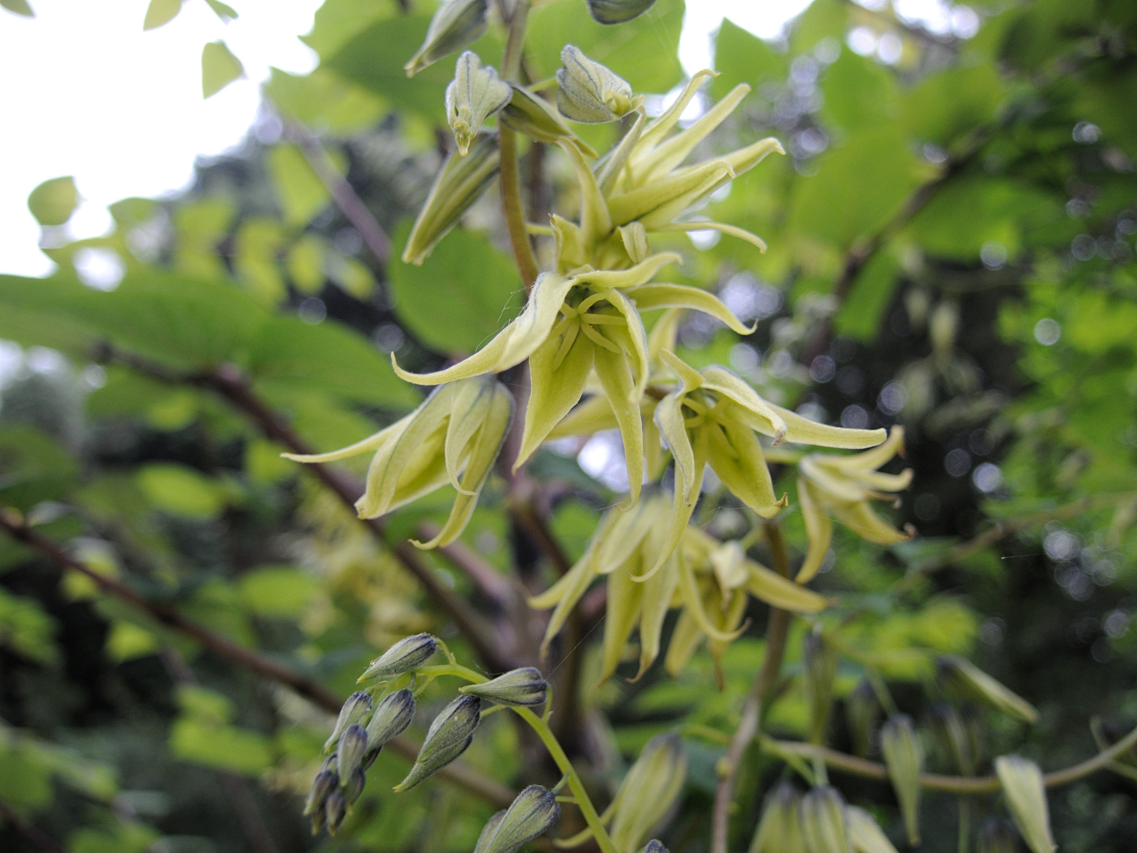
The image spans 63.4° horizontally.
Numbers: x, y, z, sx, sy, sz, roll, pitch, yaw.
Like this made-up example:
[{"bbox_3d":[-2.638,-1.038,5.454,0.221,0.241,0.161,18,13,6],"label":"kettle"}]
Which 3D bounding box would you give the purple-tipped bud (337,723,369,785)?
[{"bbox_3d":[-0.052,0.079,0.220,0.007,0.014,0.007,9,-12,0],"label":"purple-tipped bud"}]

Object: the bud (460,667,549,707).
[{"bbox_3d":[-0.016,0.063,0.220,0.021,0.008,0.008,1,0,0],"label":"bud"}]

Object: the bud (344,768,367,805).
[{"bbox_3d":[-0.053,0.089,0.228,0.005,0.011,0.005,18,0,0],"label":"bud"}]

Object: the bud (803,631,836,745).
[{"bbox_3d":[0.079,0.083,0.290,0.010,0.037,0.010,0,0,0],"label":"bud"}]

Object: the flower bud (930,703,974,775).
[{"bbox_3d":[0.137,0.111,0.325,0.013,0.028,0.013,-21,0,0],"label":"flower bud"}]

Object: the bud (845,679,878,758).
[{"bbox_3d":[0.102,0.102,0.320,0.011,0.029,0.011,5,0,0],"label":"bud"}]

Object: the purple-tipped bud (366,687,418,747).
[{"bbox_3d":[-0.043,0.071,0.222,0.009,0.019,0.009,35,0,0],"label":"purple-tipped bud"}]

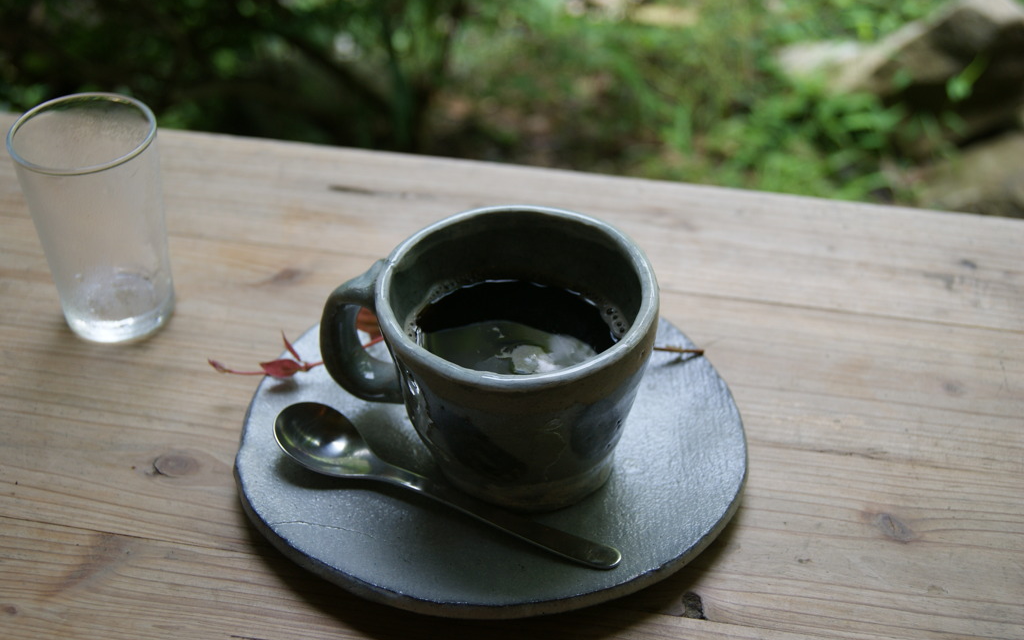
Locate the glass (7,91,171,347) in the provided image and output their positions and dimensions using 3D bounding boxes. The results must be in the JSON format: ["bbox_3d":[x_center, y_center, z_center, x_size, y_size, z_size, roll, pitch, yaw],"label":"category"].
[{"bbox_3d":[-0.170,-0.040,0.533,0.057,0.090,0.057,3,41,0],"label":"glass"}]

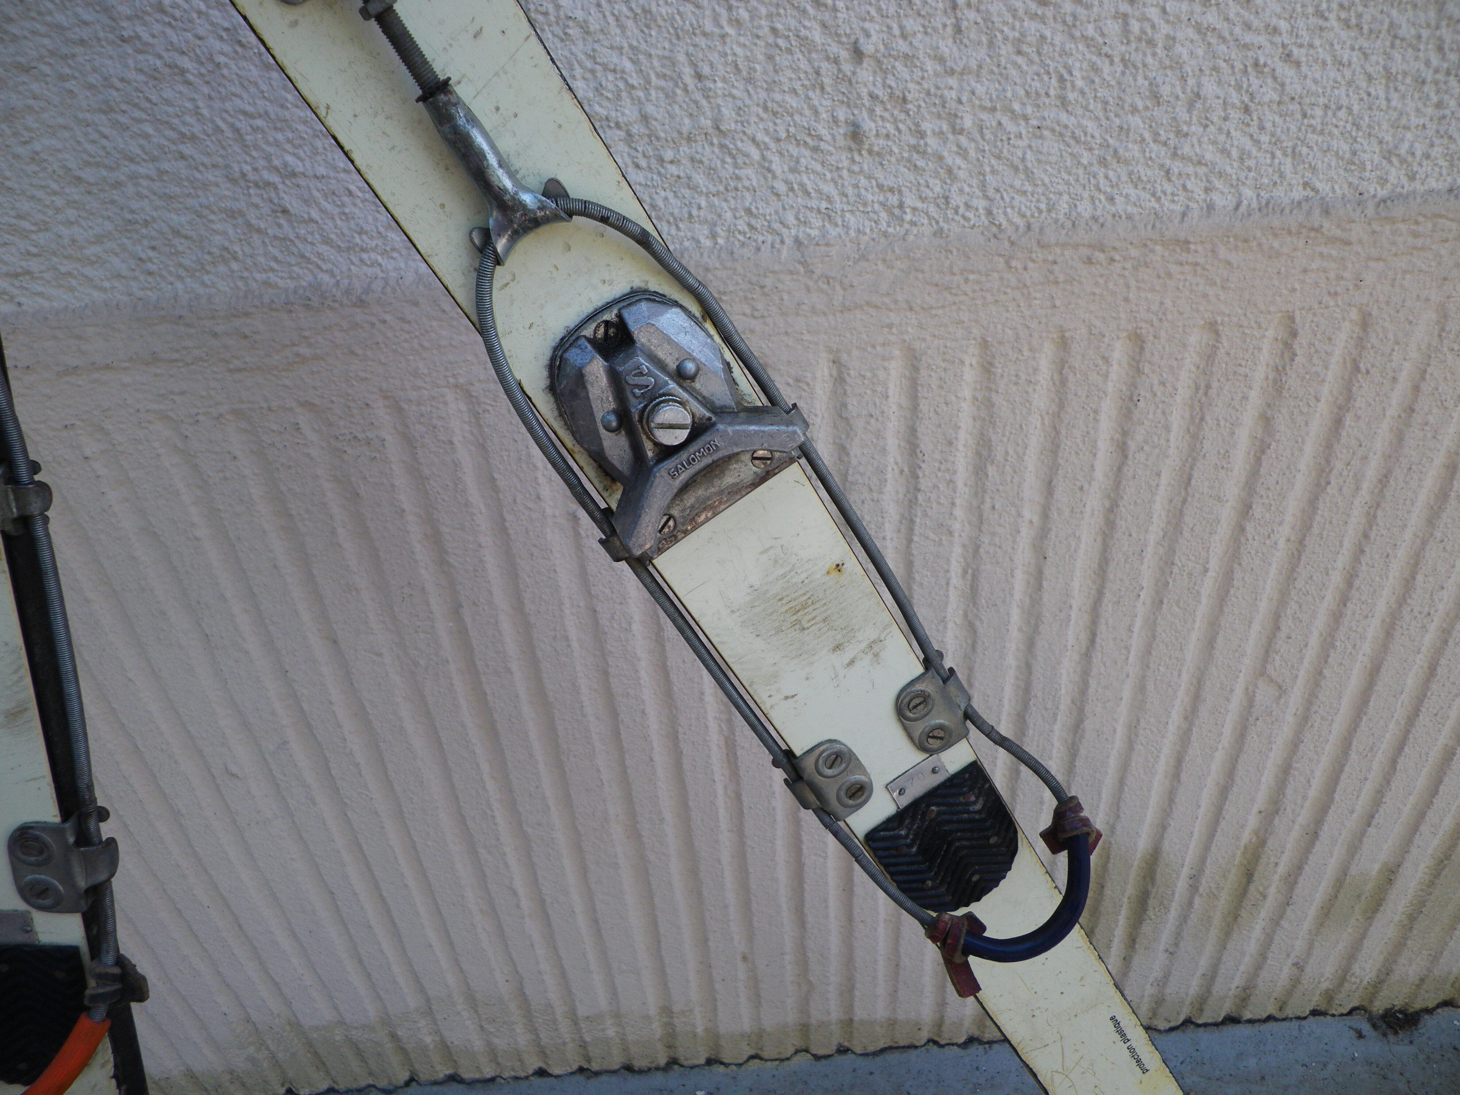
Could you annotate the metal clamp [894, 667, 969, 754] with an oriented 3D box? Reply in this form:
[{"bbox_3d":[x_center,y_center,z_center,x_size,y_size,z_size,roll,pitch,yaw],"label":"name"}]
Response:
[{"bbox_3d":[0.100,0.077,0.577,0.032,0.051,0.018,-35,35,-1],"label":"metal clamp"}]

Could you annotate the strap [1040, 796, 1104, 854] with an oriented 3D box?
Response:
[{"bbox_3d":[0.187,0.151,0.649,0.037,0.043,0.028,-35,35,-1],"label":"strap"}]

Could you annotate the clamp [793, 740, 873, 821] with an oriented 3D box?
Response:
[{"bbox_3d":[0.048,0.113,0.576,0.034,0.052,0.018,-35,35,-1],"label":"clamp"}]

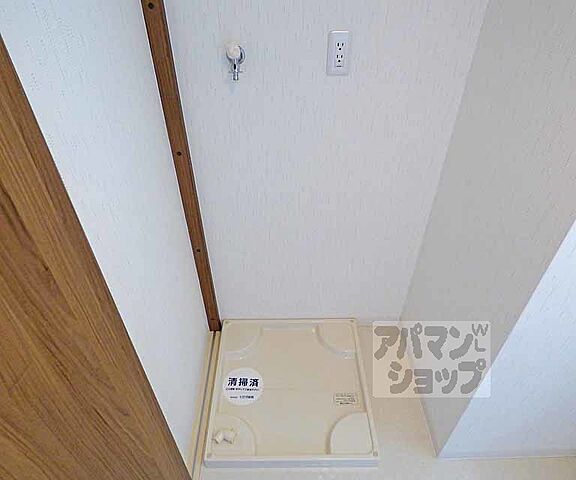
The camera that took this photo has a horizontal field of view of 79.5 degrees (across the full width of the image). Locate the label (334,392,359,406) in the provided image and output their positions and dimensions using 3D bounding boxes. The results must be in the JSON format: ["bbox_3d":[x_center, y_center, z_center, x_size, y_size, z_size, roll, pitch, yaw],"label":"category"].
[{"bbox_3d":[0.242,0.665,1.446,0.108,0.004,0.061,0,37,0],"label":"label"}]

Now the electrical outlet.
[{"bbox_3d":[0.153,-0.553,1.034,0.070,0.120,0.010,0,37,0],"label":"electrical outlet"}]

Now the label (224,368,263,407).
[{"bbox_3d":[-0.192,0.630,1.495,0.176,0.004,0.176,0,37,0],"label":"label"}]

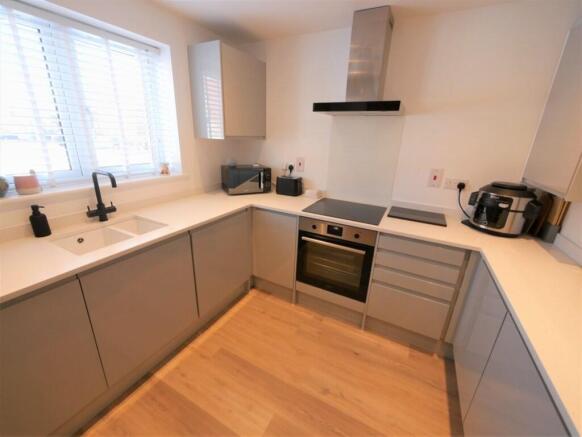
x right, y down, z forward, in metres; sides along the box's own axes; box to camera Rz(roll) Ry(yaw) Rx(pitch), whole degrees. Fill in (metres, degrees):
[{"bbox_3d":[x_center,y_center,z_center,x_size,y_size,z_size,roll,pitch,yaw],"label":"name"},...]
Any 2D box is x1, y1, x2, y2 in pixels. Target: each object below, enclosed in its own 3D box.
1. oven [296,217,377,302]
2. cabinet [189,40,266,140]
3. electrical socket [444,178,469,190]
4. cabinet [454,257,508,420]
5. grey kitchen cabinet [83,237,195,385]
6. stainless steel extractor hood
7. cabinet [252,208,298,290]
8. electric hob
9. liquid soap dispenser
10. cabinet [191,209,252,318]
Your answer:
[{"bbox_3d":[0.445,0.253,2.060,0.596,0.593,0.565,12,21,26],"label":"oven"},{"bbox_3d":[-0.563,-1.137,2.243,0.342,0.713,0.616,12,21,25],"label":"cabinet"},{"bbox_3d":[1.305,-0.265,1.854,0.150,0.083,0.020,12,21,25],"label":"electrical socket"},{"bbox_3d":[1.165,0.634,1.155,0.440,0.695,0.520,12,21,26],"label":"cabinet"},{"bbox_3d":[-1.070,0.443,1.518,0.595,0.682,0.599,12,21,25],"label":"grey kitchen cabinet"},{"bbox_3d":[0.550,-1.115,1.727,0.596,0.658,0.467,12,21,25],"label":"stainless steel extractor hood"},{"bbox_3d":[-0.027,0.198,2.361,0.432,0.727,0.591,12,21,25],"label":"cabinet"},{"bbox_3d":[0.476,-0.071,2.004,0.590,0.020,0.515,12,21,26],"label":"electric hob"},{"bbox_3d":[-1.387,0.013,1.302,0.083,0.172,0.070,4,19,6],"label":"liquid soap dispenser"},{"bbox_3d":[-0.769,0.275,2.018,0.570,0.700,0.600,12,21,26],"label":"cabinet"}]

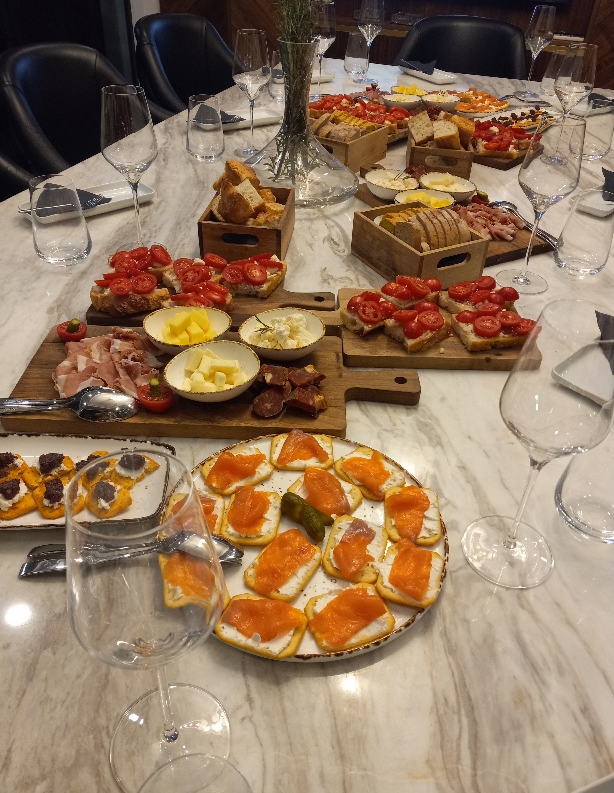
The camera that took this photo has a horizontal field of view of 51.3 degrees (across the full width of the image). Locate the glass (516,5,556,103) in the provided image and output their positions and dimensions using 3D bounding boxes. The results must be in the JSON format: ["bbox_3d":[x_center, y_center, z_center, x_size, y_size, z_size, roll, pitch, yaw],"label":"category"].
[{"bbox_3d":[0.735,-1.102,2.045,0.084,0.247,0.084,3,38,0],"label":"glass"}]

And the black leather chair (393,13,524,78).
[{"bbox_3d":[0.553,-1.064,2.678,0.585,0.865,0.580,13,39,12],"label":"black leather chair"}]

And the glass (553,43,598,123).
[{"bbox_3d":[0.605,-0.674,1.481,0.084,0.247,0.084,3,38,0],"label":"glass"}]

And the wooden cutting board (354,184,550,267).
[{"bbox_3d":[0.233,-0.359,1.234,0.222,0.018,0.449,-16,42,-23],"label":"wooden cutting board"}]

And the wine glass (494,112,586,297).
[{"bbox_3d":[0.352,-0.284,0.957,0.084,0.247,0.084,3,38,0],"label":"wine glass"}]

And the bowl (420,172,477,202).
[{"bbox_3d":[0.263,-0.386,1.201,0.105,0.036,0.102,3,38,0],"label":"bowl"}]

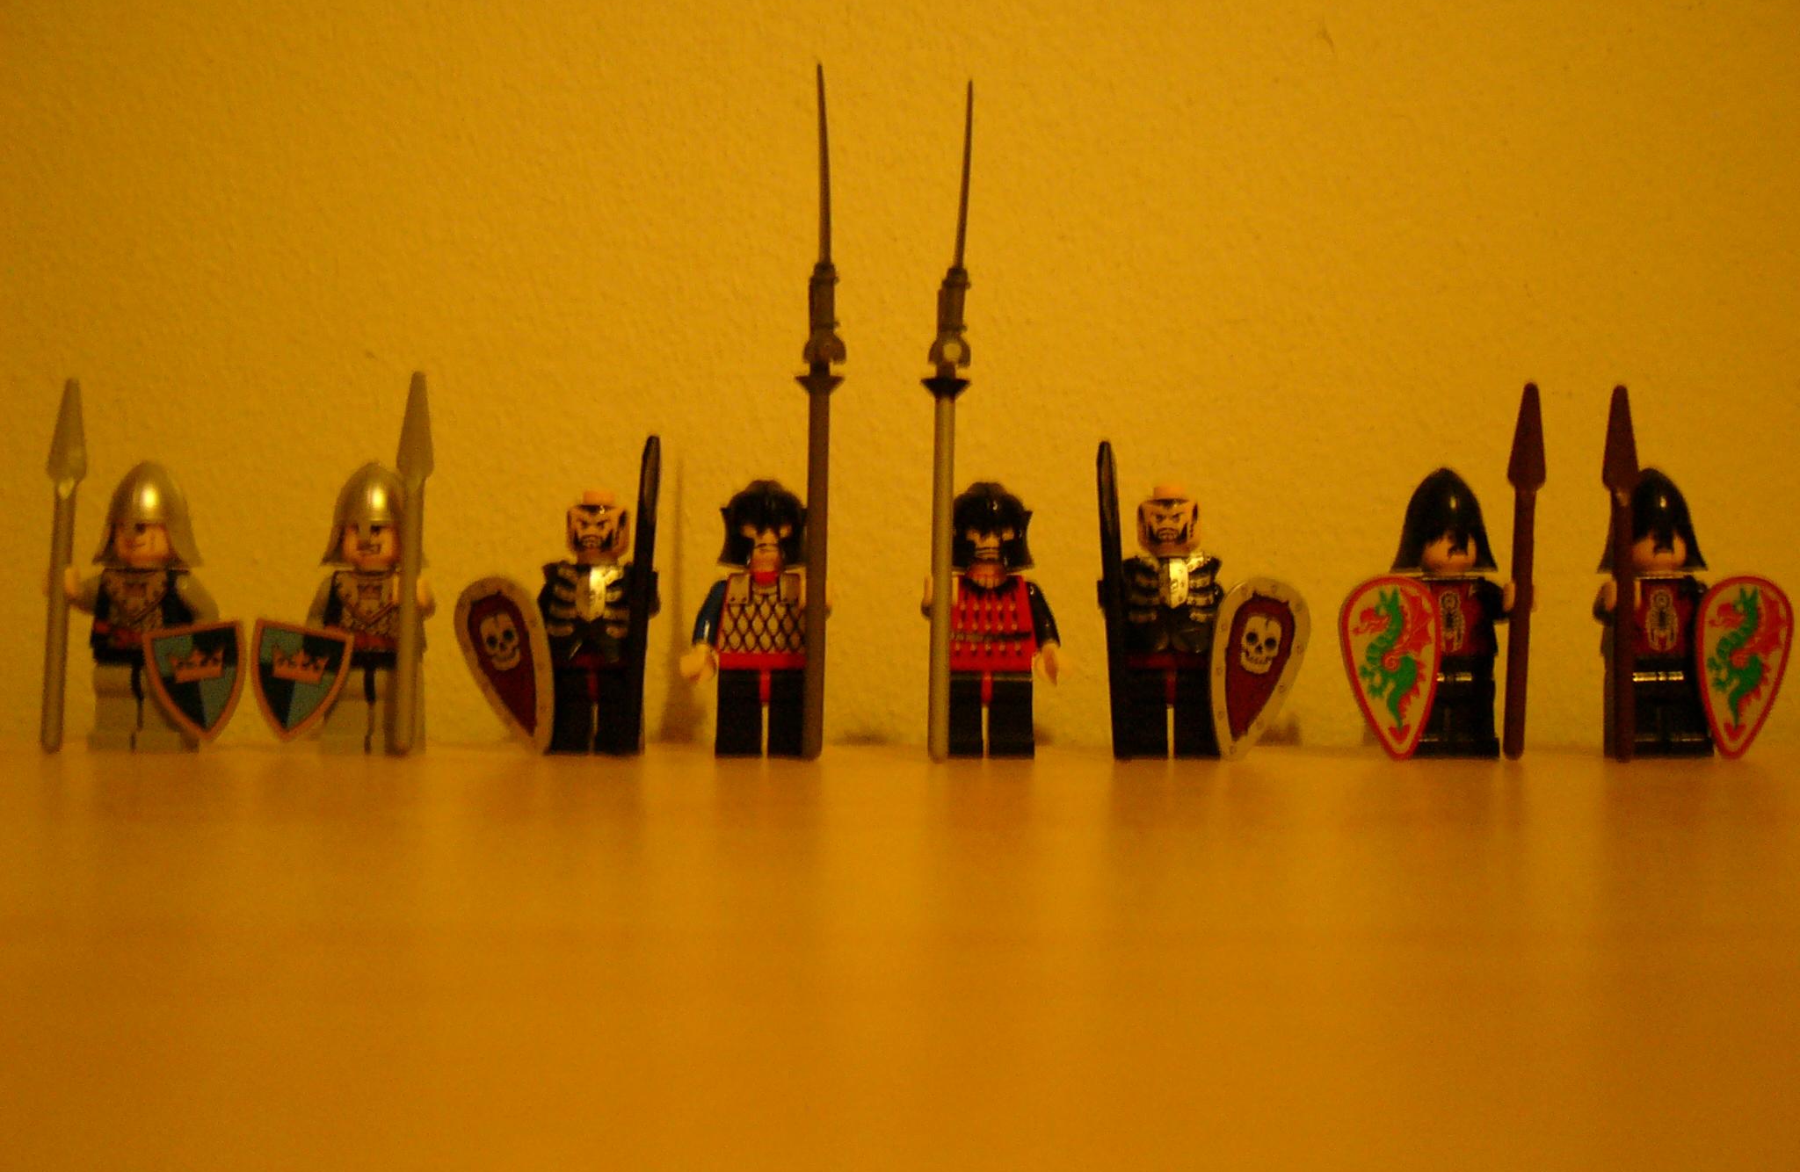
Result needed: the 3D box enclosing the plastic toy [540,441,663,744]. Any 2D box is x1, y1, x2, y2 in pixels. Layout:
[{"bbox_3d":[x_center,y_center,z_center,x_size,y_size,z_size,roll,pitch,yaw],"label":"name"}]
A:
[{"bbox_3d":[-0.046,0.002,0.279,0.020,0.048,0.019,0,0,0],"label":"plastic toy"}]

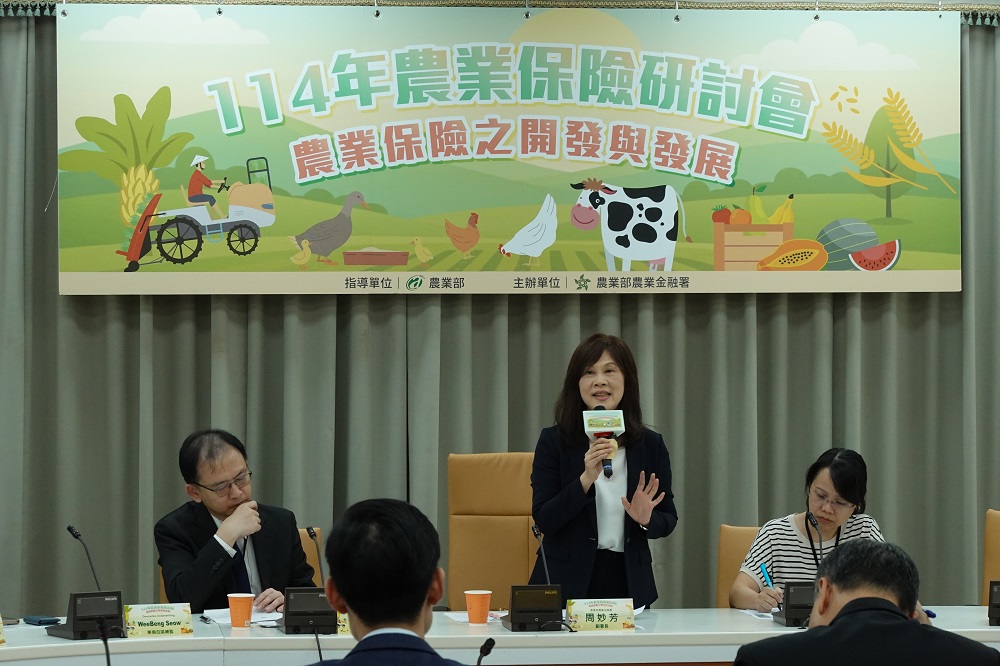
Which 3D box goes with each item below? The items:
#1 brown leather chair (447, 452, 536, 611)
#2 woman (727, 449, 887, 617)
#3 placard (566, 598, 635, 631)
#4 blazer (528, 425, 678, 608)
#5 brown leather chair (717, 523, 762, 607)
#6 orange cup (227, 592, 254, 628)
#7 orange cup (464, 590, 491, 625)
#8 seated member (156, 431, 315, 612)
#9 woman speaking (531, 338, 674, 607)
[{"bbox_3d":[0.097,1.002,11.620,0.600,1.190,0.640,0,1,-7],"label":"brown leather chair"},{"bbox_3d":[0.965,0.991,11.070,0.480,1.240,0.740,0,1,-6],"label":"woman"},{"bbox_3d":[0.298,0.829,10.420,0.197,0.093,0.068,0,1,-6],"label":"placard"},{"bbox_3d":[0.328,0.567,11.180,0.465,0.570,0.380,0,1,-5],"label":"blazer"},{"bbox_3d":[0.987,1.123,11.620,0.600,0.950,0.620,0,1,-7],"label":"brown leather chair"},{"bbox_3d":[-0.769,0.824,10.470,0.083,0.097,0.083,0,1,-4],"label":"orange cup"},{"bbox_3d":[-0.067,0.824,10.530,0.083,0.097,0.083,0,1,0],"label":"orange cup"},{"bbox_3d":[-0.824,0.964,11.030,0.510,1.290,0.760,0,1,-13],"label":"seated member"},{"bbox_3d":[0.328,0.808,11.170,0.475,1.610,0.420,0,1,-5],"label":"woman speaking"}]

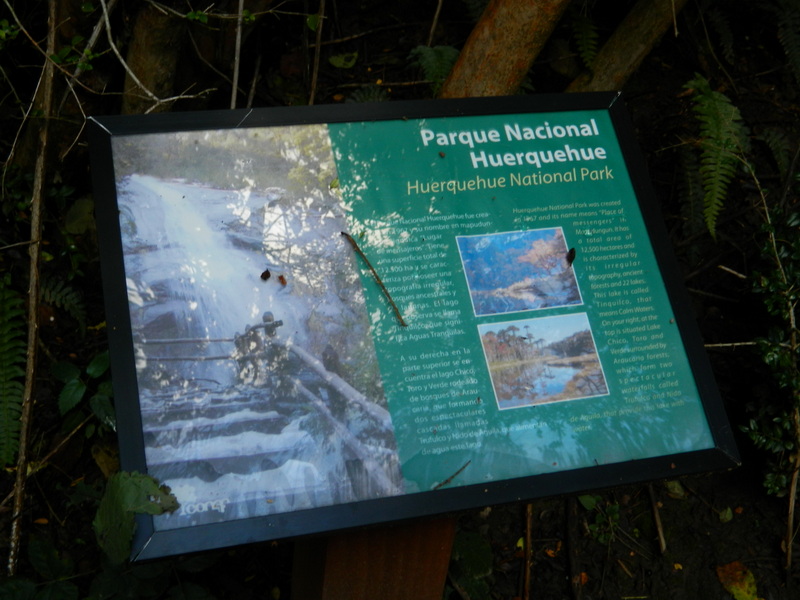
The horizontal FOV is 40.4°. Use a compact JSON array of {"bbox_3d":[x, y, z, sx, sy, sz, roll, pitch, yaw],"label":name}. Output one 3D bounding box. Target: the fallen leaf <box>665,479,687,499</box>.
[{"bbox_3d":[0.548,0.375,2.160,0.045,0.012,0.048,18,38,16],"label":"fallen leaf"}]

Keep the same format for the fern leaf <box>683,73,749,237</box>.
[{"bbox_3d":[0.775,-0.350,2.650,0.160,0.300,0.250,16,38,14],"label":"fern leaf"}]

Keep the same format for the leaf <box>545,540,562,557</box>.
[{"bbox_3d":[0.285,0.462,2.020,0.034,0.010,0.035,14,37,11],"label":"leaf"}]

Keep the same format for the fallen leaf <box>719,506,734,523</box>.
[{"bbox_3d":[0.637,0.419,2.120,0.030,0.010,0.038,21,39,19],"label":"fallen leaf"}]

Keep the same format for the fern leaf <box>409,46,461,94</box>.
[{"bbox_3d":[0.095,-0.637,3.000,0.150,0.120,0.130,6,37,1],"label":"fern leaf"}]

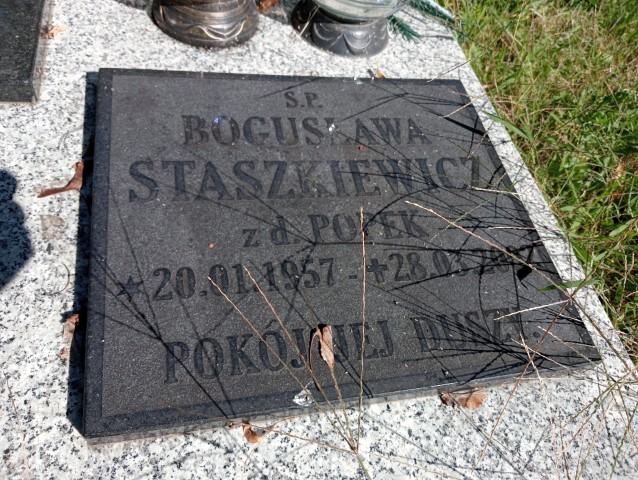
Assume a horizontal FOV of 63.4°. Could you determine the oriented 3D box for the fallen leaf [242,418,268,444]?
[{"bbox_3d":[-0.047,0.132,0.360,0.019,0.012,0.011,34,56,10],"label":"fallen leaf"}]

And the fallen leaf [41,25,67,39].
[{"bbox_3d":[-0.277,-0.218,0.541,0.011,0.008,0.020,34,56,10],"label":"fallen leaf"}]

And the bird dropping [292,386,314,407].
[{"bbox_3d":[-0.010,0.117,0.381,0.015,0.005,0.011,-32,69,-30],"label":"bird dropping"}]

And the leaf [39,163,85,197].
[{"bbox_3d":[-0.221,-0.051,0.440,0.039,0.012,0.023,-24,65,-27],"label":"leaf"}]

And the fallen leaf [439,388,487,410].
[{"bbox_3d":[0.113,0.124,0.405,0.035,0.012,0.014,-6,58,-18],"label":"fallen leaf"}]

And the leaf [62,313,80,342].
[{"bbox_3d":[-0.180,0.064,0.374,0.010,0.010,0.020,-5,58,-17],"label":"leaf"}]

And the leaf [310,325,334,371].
[{"bbox_3d":[0.001,0.079,0.385,0.018,0.008,0.032,3,56,-12],"label":"leaf"}]

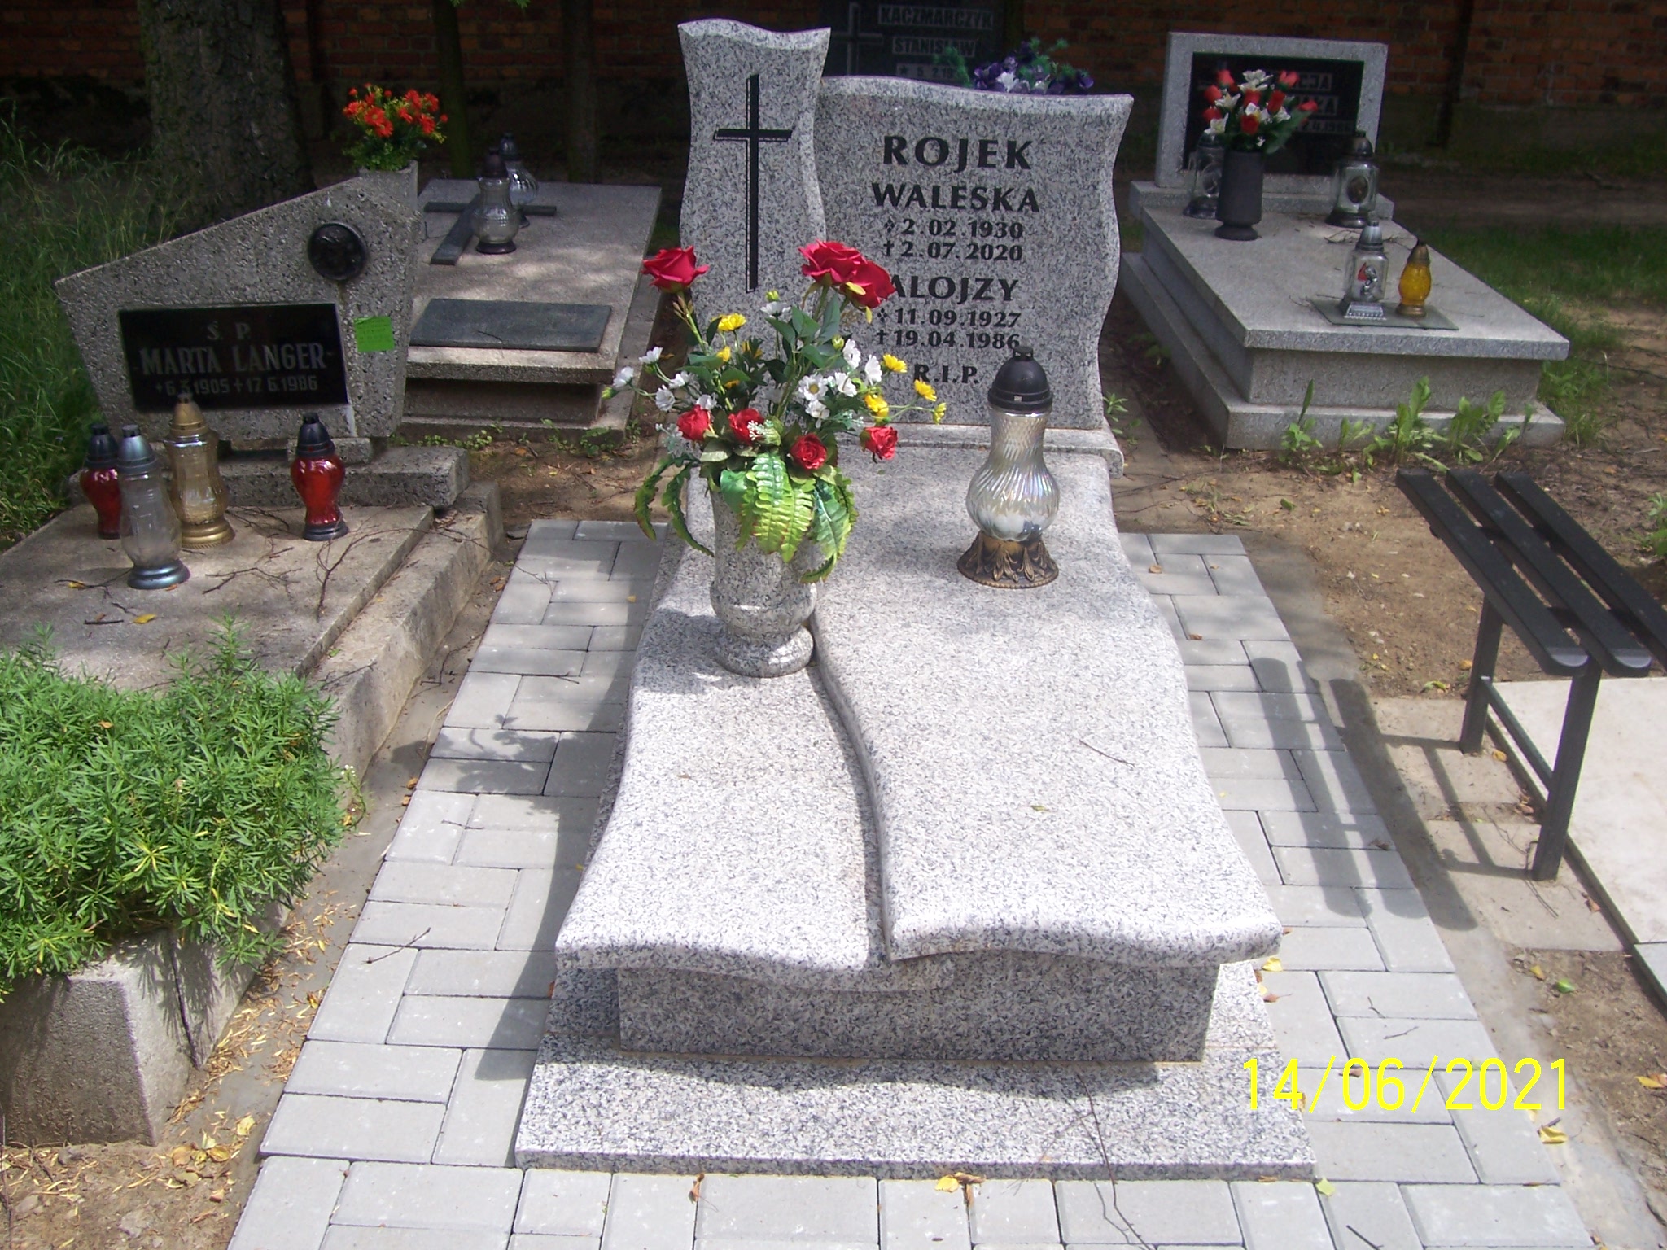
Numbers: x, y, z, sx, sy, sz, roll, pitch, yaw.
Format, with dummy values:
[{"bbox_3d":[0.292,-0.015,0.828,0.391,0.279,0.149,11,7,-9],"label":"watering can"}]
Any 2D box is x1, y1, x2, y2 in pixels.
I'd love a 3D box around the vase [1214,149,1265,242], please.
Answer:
[{"bbox_3d":[1.204,-1.267,4.805,0.137,0.245,0.137,2,27,0],"label":"vase"}]

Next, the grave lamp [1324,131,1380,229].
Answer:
[{"bbox_3d":[1.640,-1.413,5.174,0.140,0.295,0.130,7,26,10],"label":"grave lamp"}]

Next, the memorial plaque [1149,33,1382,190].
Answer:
[{"bbox_3d":[1.377,-1.603,5.133,0.675,0.455,0.075,3,24,2],"label":"memorial plaque"}]

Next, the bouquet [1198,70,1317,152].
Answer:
[{"bbox_3d":[1.232,-1.500,4.783,0.345,0.250,0.280,1,26,-1],"label":"bouquet"}]

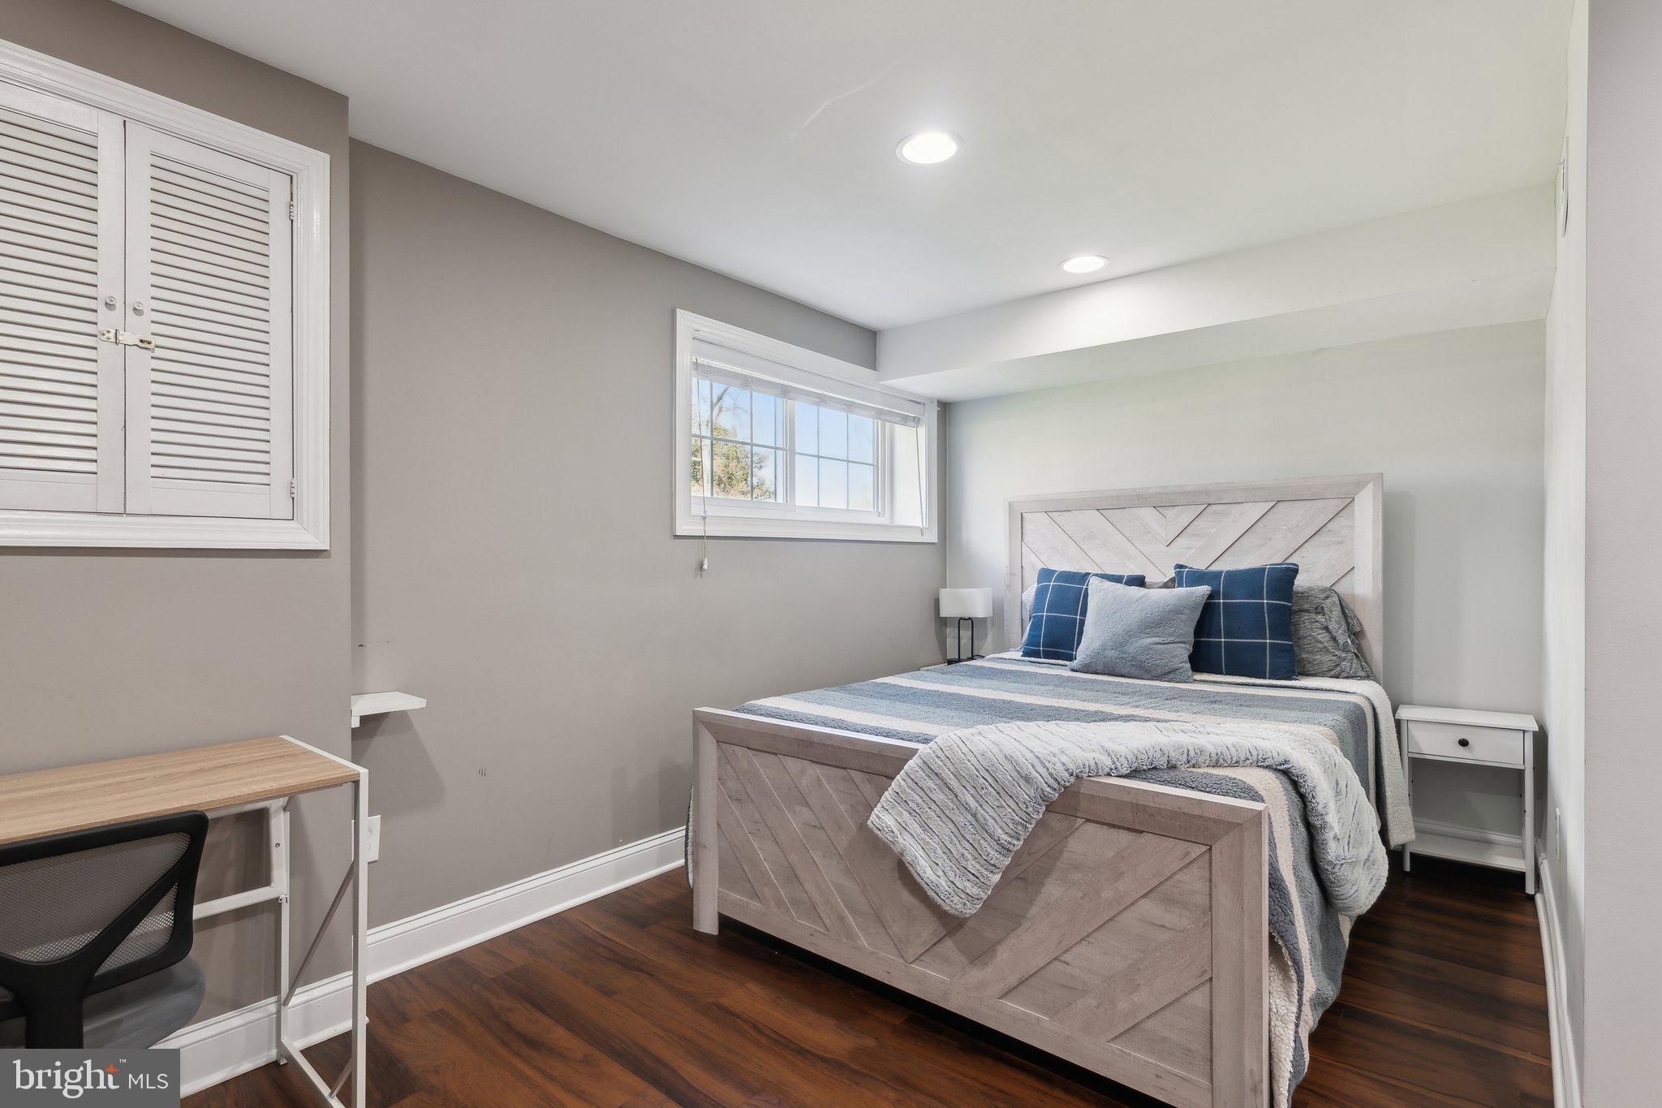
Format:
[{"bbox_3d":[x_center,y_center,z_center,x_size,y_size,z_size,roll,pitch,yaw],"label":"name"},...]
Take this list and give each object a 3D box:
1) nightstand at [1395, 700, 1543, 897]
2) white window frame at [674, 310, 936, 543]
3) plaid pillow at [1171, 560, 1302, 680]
[{"bbox_3d":[2.243,0.850,2.622,0.370,0.534,0.310,-1,-1,38],"label":"nightstand"},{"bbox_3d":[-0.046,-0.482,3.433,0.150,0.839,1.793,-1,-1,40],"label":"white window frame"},{"bbox_3d":[1.507,0.251,2.750,0.430,0.430,0.150,0,-14,20],"label":"plaid pillow"}]

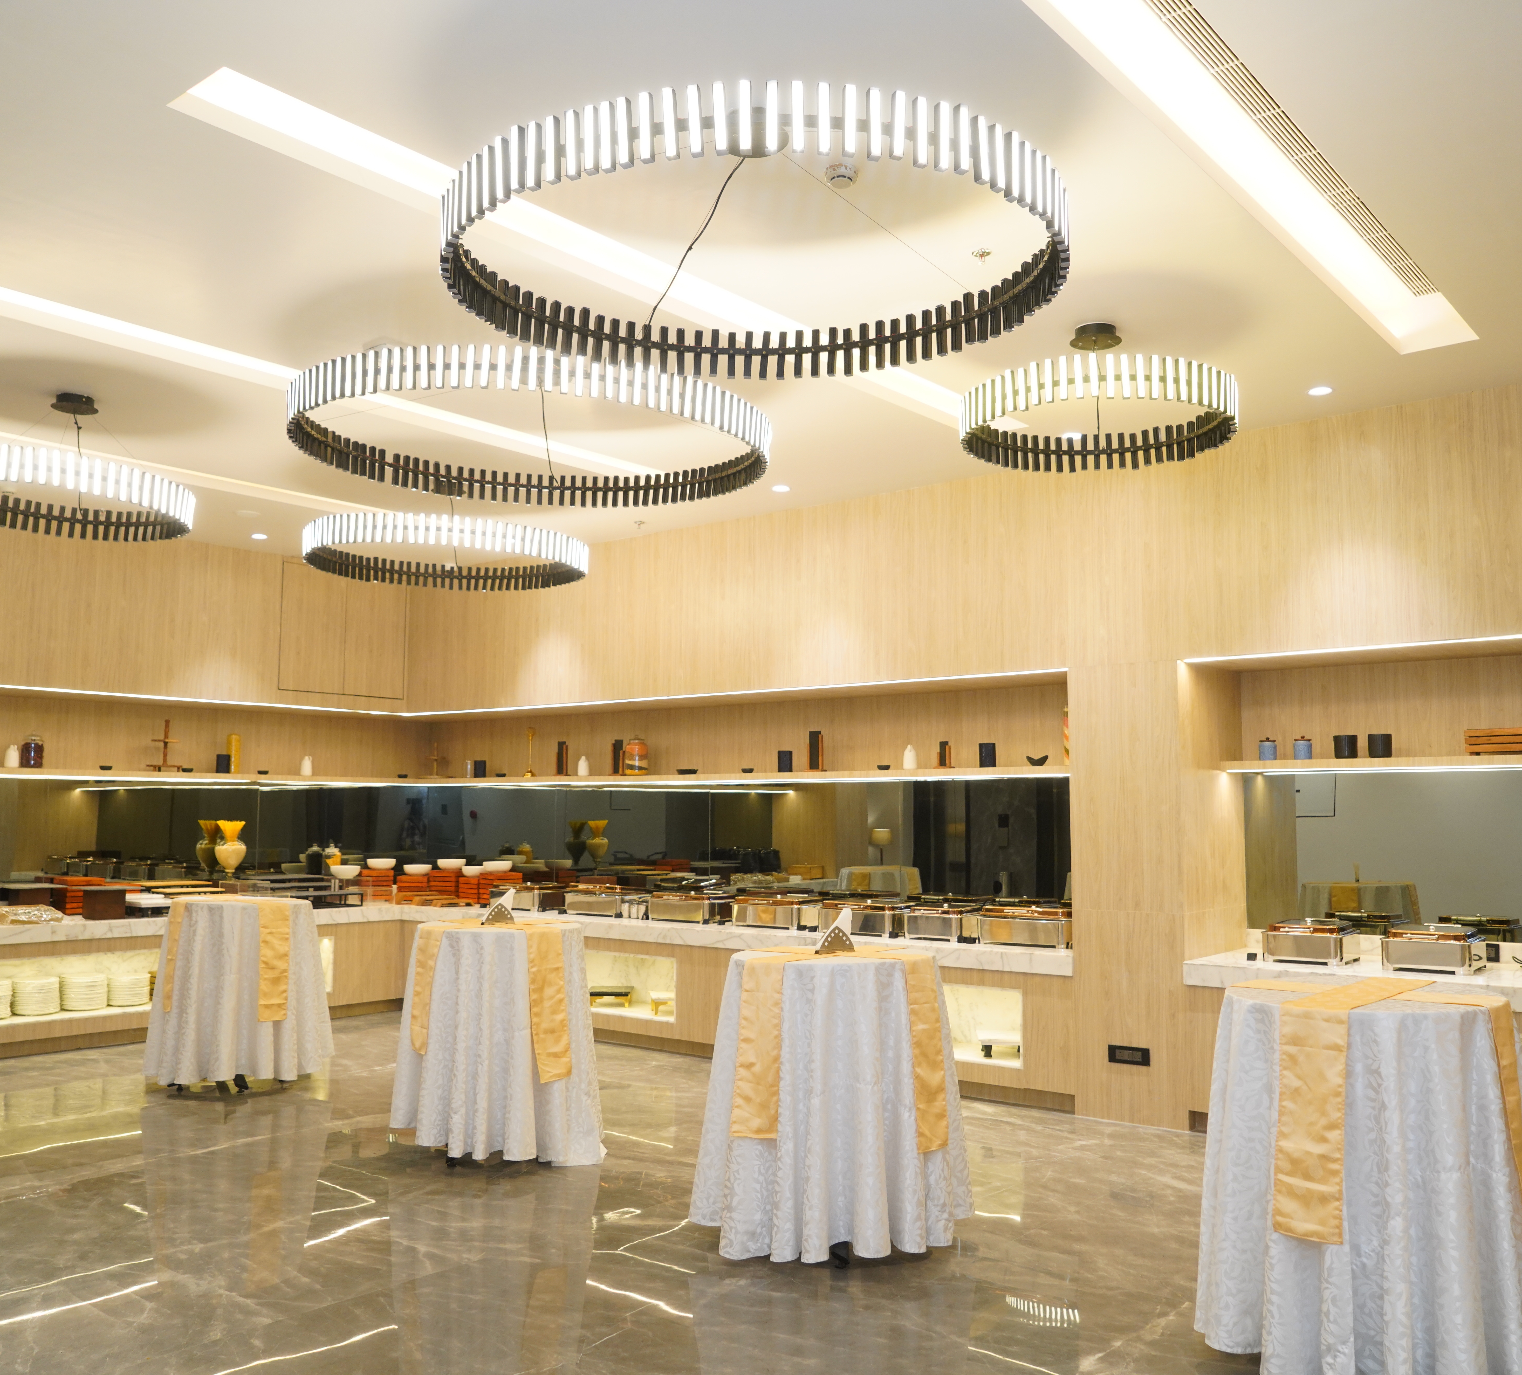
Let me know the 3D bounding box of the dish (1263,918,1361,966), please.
[{"bbox_3d":[2.904,1.328,7.188,0.410,0.215,0.410,-4,-7,38],"label":"dish"}]

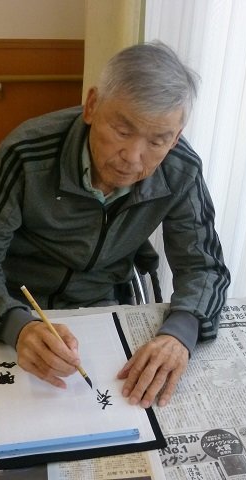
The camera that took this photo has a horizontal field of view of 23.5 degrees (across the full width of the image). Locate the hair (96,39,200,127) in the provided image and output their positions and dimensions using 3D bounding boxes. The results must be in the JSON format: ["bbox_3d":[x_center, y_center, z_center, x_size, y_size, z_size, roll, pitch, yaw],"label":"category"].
[{"bbox_3d":[0.044,-0.284,1.100,0.170,0.170,0.200,18,29,-12],"label":"hair"}]

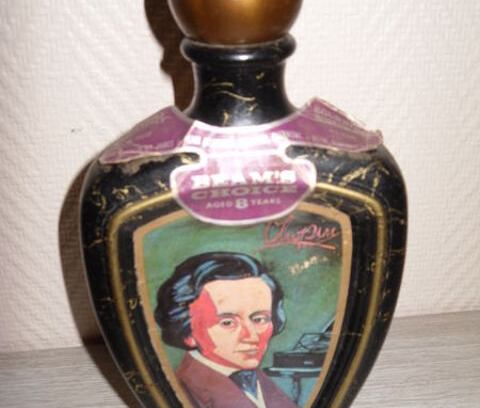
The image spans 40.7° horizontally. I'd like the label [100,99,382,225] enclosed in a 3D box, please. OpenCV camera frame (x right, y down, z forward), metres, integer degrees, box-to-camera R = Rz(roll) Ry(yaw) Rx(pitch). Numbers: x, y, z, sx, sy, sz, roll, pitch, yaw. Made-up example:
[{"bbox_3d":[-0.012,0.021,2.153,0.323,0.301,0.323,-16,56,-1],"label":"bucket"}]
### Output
[{"bbox_3d":[0.002,-0.018,0.265,0.121,0.042,0.037,-3,28,-2],"label":"label"}]

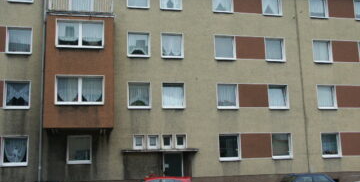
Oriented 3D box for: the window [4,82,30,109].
[{"bbox_3d":[-7.786,0.195,18.494,1.191,1.377,0.180,1,-10,-12],"label":"window"}]

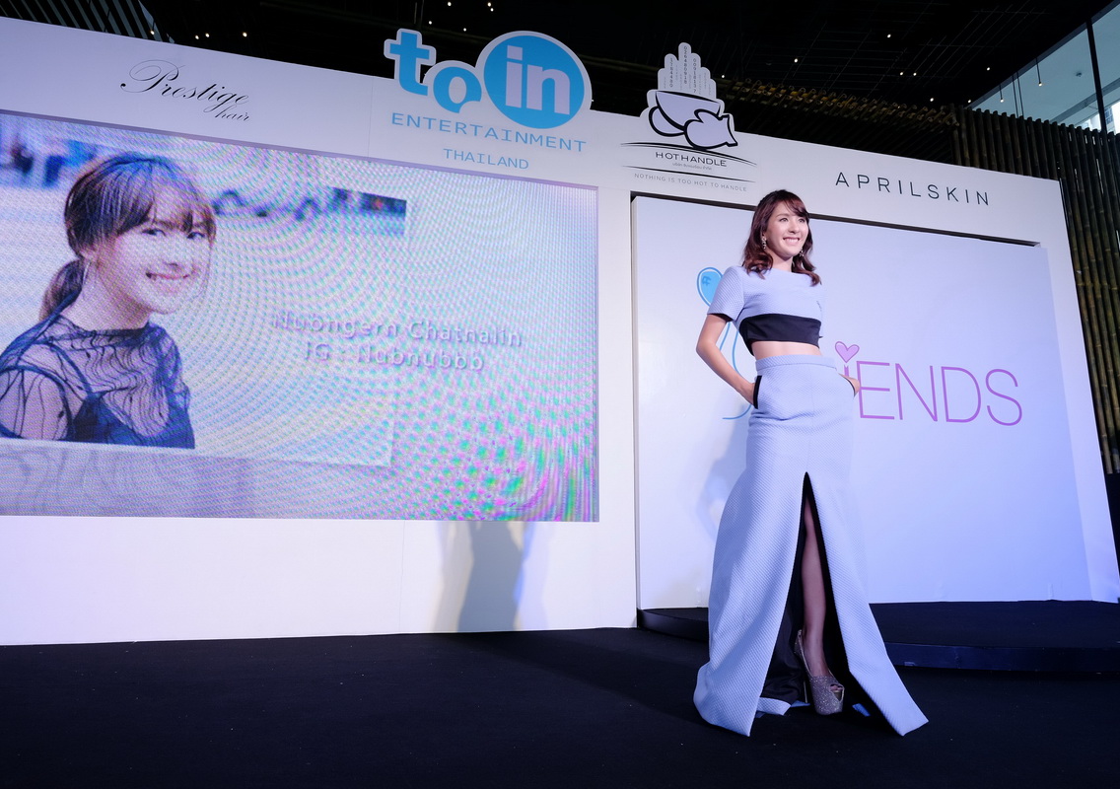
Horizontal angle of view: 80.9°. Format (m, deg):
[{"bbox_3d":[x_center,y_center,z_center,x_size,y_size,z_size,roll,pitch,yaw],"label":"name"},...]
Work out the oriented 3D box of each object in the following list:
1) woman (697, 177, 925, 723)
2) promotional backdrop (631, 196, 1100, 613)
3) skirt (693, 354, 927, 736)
[{"bbox_3d":[0.769,0.110,2.156,0.620,1.745,0.460,2,-11,-7],"label":"woman"},{"bbox_3d":[1.972,0.059,4.169,3.119,2.445,0.079,3,-11,-13],"label":"promotional backdrop"},{"bbox_3d":[0.766,0.409,2.100,0.620,1.135,0.460,1,-11,-3],"label":"skirt"}]

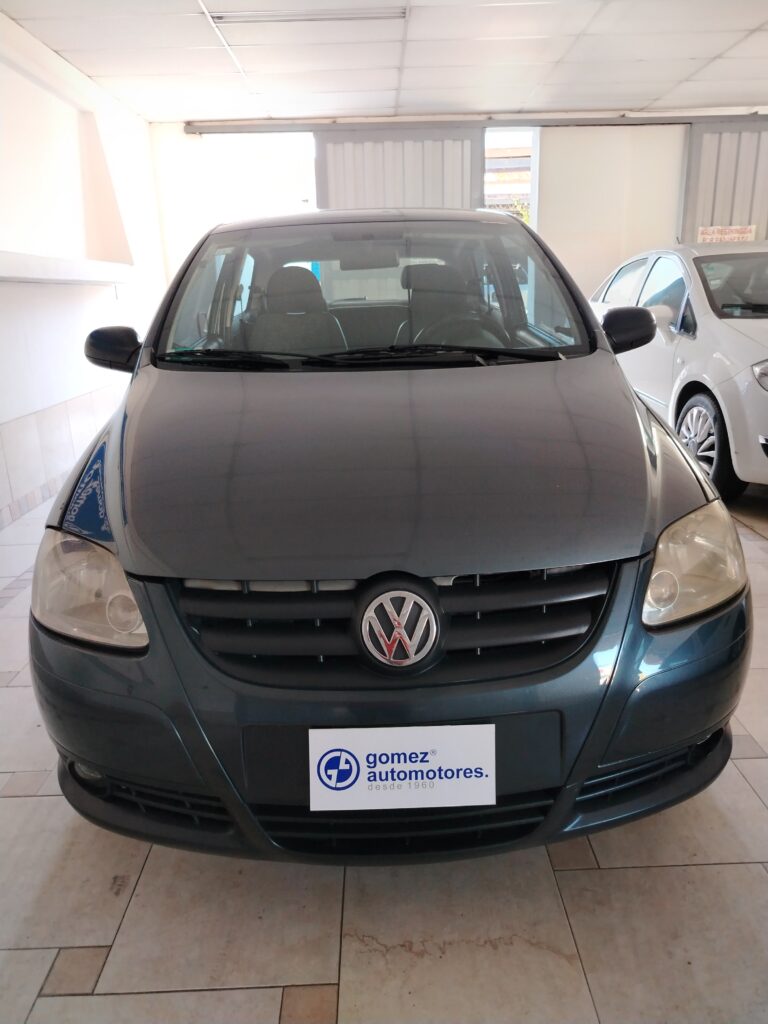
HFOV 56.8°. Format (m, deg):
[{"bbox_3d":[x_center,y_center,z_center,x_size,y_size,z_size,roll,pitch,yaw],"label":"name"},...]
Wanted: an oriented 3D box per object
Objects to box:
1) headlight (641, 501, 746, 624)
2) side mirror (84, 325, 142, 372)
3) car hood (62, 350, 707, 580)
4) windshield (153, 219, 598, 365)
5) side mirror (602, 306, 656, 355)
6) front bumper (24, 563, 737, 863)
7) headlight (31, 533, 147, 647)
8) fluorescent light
[{"bbox_3d":[0.610,0.091,1.401,0.310,0.190,0.250,-7,17,-16],"label":"headlight"},{"bbox_3d":[-0.888,-0.537,2.345,0.210,0.150,0.130,-2,17,-1],"label":"side mirror"},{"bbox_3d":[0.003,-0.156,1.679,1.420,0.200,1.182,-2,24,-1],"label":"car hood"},{"bbox_3d":[-0.034,-0.709,2.283,1.380,0.150,0.760,-2,60,-1],"label":"windshield"},{"bbox_3d":[0.815,-0.610,2.385,0.210,0.150,0.130,-2,17,-1],"label":"side mirror"},{"bbox_3d":[0.029,0.322,1.376,1.600,0.550,0.490,-2,17,-1],"label":"front bumper"},{"bbox_3d":[-0.569,0.138,1.372,0.310,0.190,0.250,2,17,13],"label":"headlight"},{"bbox_3d":[-0.458,-3.101,4.404,1.200,0.070,0.170,-2,17,0],"label":"fluorescent light"}]

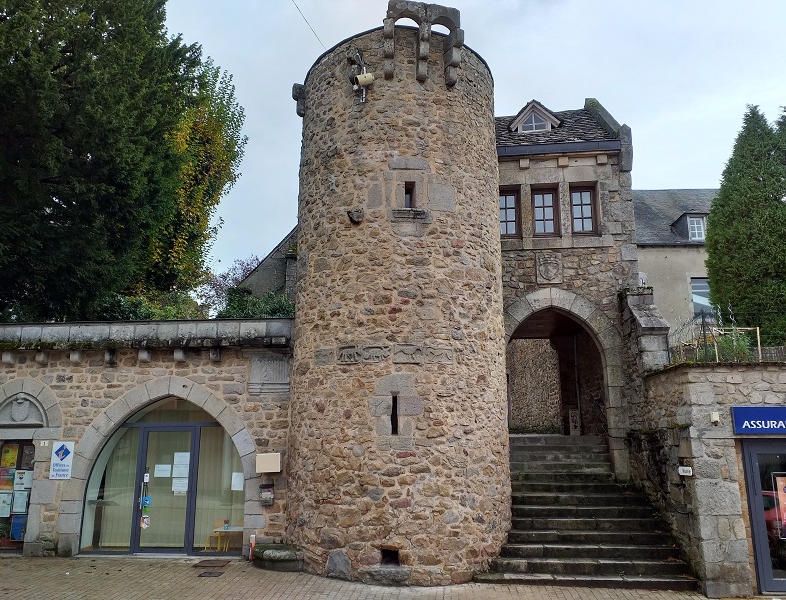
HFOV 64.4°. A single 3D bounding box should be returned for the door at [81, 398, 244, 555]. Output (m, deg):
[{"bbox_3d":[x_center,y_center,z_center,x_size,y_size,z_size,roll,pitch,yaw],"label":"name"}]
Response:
[{"bbox_3d":[-4.028,3.081,11.063,2.970,2.715,0.110,-2,-13,6],"label":"door"}]

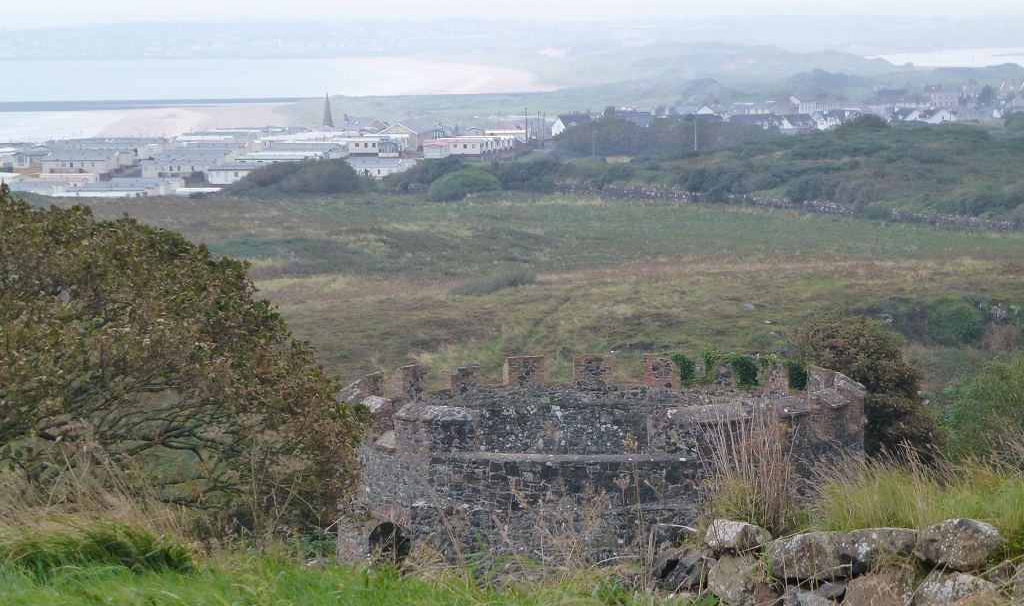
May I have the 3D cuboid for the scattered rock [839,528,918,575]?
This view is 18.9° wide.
[{"bbox_3d":[1.477,1.001,12.396,0.322,0.188,0.240,0,5,0],"label":"scattered rock"}]

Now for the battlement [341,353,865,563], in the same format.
[{"bbox_3d":[1.768,3.287,60.270,10.239,3.500,10.239,0,5,0],"label":"battlement"}]

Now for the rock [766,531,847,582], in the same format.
[{"bbox_3d":[1.350,1.162,14.100,0.367,0.222,0.293,0,5,0],"label":"rock"}]

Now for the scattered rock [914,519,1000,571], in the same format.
[{"bbox_3d":[1.998,1.088,13.800,0.386,0.226,0.289,0,5,0],"label":"scattered rock"}]

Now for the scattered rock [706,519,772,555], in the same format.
[{"bbox_3d":[0.938,0.967,12.681,0.272,0.144,0.203,0,5,0],"label":"scattered rock"}]

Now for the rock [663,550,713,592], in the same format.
[{"bbox_3d":[0.723,1.102,12.674,0.206,0.169,0.184,0,5,0],"label":"rock"}]

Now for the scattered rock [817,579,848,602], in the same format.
[{"bbox_3d":[1.296,1.163,12.444,0.129,0.087,0.110,0,5,0],"label":"scattered rock"}]

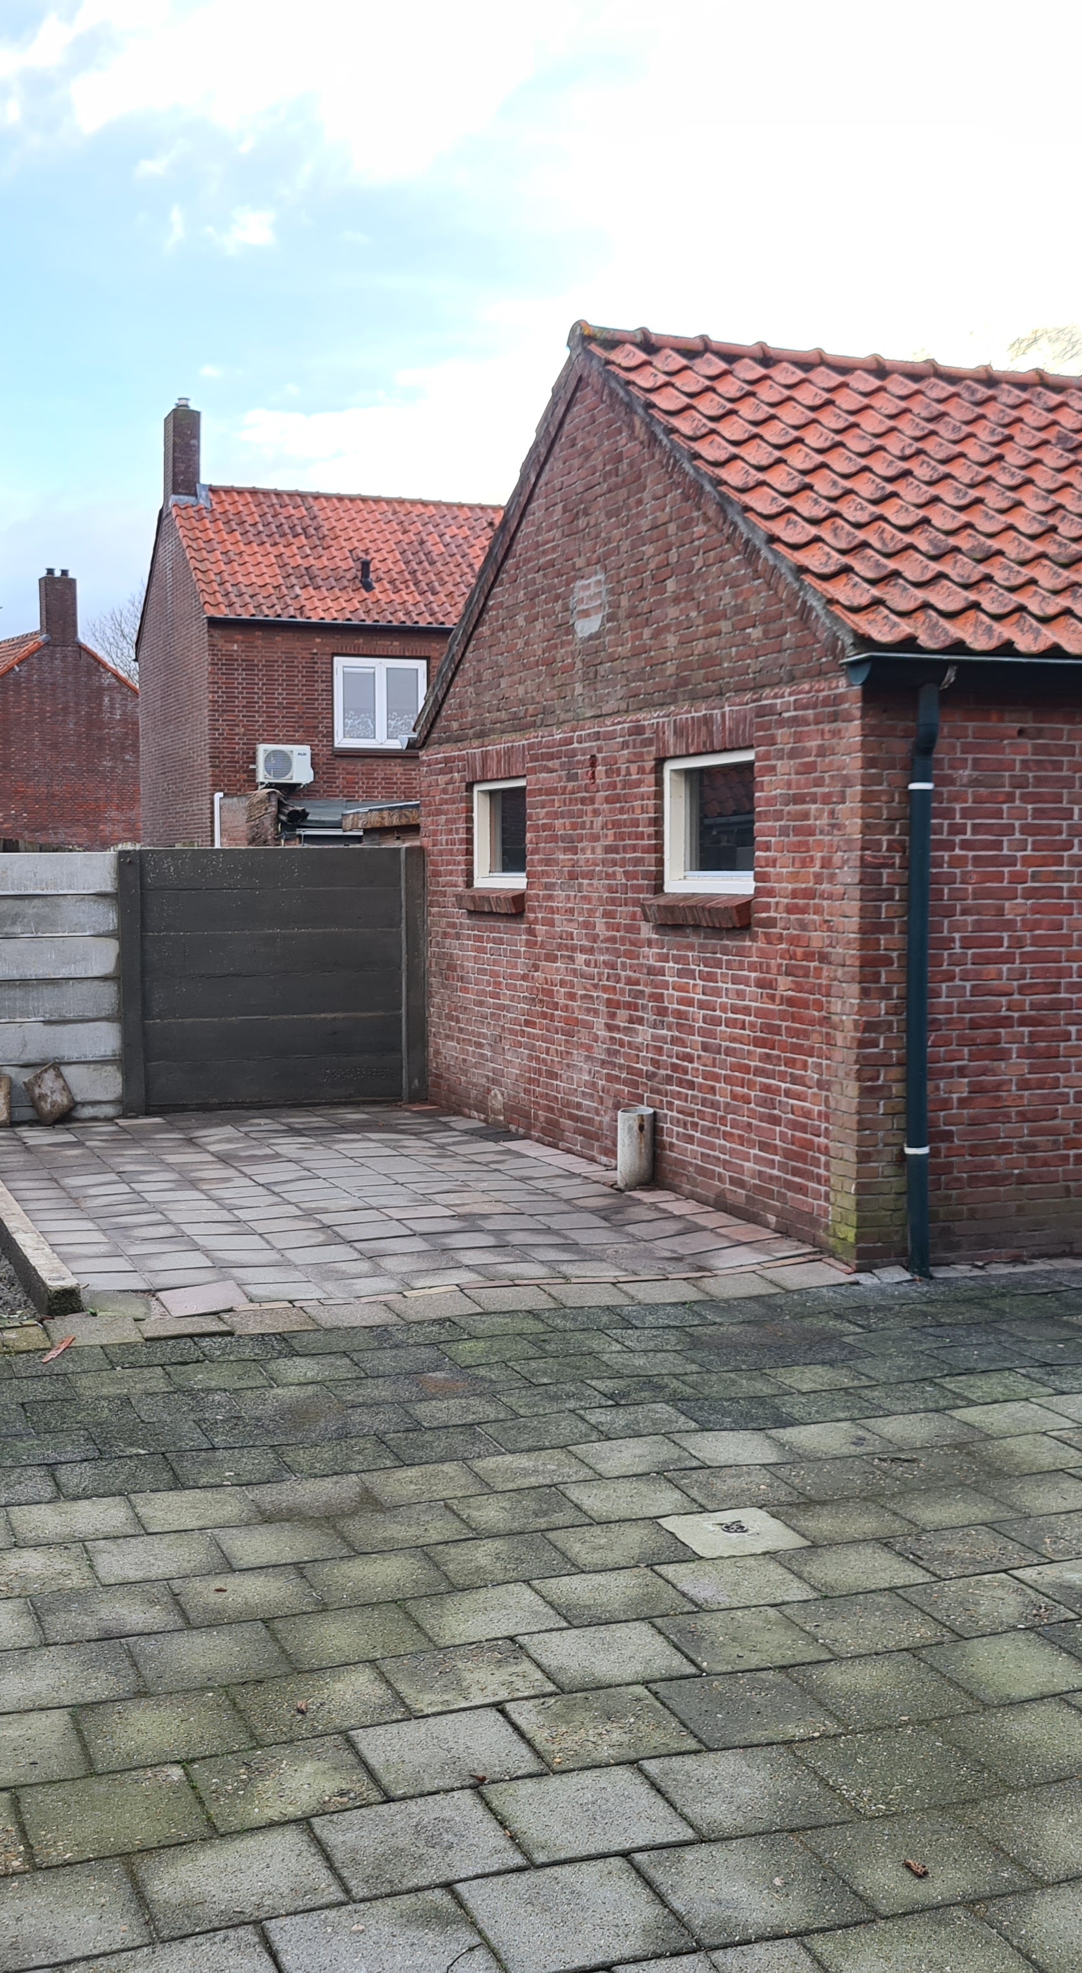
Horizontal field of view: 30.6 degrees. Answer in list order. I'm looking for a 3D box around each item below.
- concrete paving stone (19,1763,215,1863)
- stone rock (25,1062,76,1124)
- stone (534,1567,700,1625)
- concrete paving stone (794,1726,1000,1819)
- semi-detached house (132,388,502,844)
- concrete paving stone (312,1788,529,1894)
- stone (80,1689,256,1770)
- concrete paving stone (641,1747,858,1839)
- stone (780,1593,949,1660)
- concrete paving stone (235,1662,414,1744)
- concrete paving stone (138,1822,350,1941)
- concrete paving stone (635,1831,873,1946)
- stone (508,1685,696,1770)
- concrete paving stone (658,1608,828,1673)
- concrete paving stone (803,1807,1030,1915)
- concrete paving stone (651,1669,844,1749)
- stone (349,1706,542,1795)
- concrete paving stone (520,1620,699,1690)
[{"bbox_3d":[-0.738,1.454,3.419,0.300,0.050,0.300,-1,4,-21],"label":"concrete paving stone"},{"bbox_3d":[-3.074,0.672,12.400,0.220,0.290,0.070,-29,1,-17],"label":"stone rock"},{"bbox_3d":[0.170,1.440,4.580,0.300,0.050,0.300,-1,4,-18],"label":"stone"},{"bbox_3d":[0.673,1.496,3.717,0.300,0.050,0.300,-1,4,-19],"label":"concrete paving stone"},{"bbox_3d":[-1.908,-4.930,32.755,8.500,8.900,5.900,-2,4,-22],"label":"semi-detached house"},{"bbox_3d":[-0.205,1.463,3.317,0.300,0.050,0.300,-1,4,-20],"label":"concrete paving stone"},{"bbox_3d":[-0.717,1.436,3.754,0.300,0.050,0.300,-1,4,-20],"label":"stone"},{"bbox_3d":[0.367,1.453,3.505,0.300,0.050,0.300,-1,4,-20],"label":"concrete paving stone"},{"bbox_3d":[0.710,1.407,4.287,0.300,0.050,0.300,-1,4,-20],"label":"stone"},{"bbox_3d":[-0.430,1.414,3.840,0.300,0.050,0.300,0,4,-20],"label":"concrete paving stone"},{"bbox_3d":[-0.509,1.524,3.323,0.300,0.050,0.300,-1,4,-20],"label":"concrete paving stone"},{"bbox_3d":[0.346,1.525,3.293,0.300,0.050,0.300,-1,4,-18],"label":"concrete paving stone"},{"bbox_3d":[0.117,1.427,3.738,0.300,0.050,0.300,0,3,-20],"label":"stone"},{"bbox_3d":[0.427,1.406,4.178,0.300,0.050,0.300,0,3,-18],"label":"concrete paving stone"},{"bbox_3d":[0.623,1.470,3.276,0.300,0.050,0.300,-1,4,-18],"label":"concrete paving stone"},{"bbox_3d":[0.400,1.435,3.859,0.300,0.050,0.300,-1,4,-19],"label":"concrete paving stone"},{"bbox_3d":[-0.170,1.430,3.627,0.300,0.050,0.300,0,3,-20],"label":"stone"},{"bbox_3d":[0.139,1.408,4.079,0.300,0.050,0.300,0,3,-19],"label":"concrete paving stone"}]

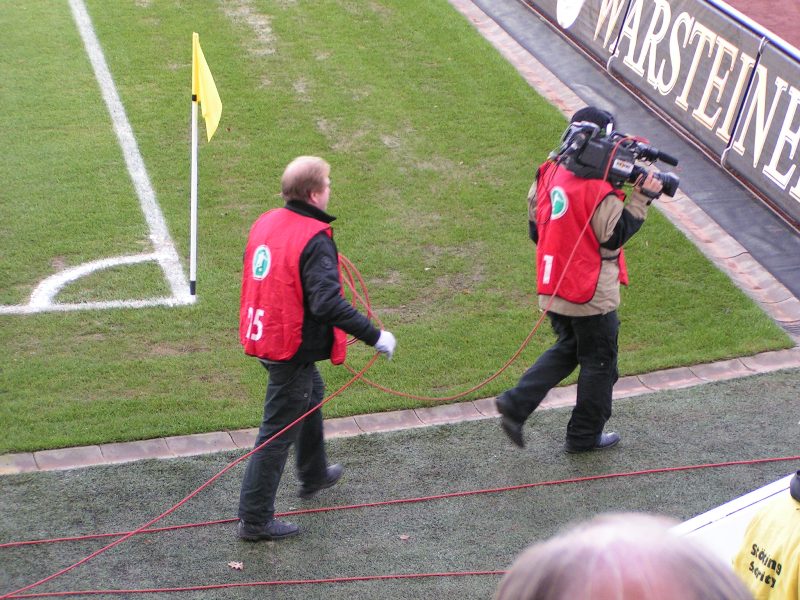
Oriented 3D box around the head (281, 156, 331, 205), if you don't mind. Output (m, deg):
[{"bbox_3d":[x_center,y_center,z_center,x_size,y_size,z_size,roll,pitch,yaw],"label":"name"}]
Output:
[{"bbox_3d":[-0.422,-0.532,11.828,0.215,0.235,0.165,-12,24,-33],"label":"head"}]

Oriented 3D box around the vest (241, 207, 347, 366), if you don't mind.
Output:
[{"bbox_3d":[-0.494,-0.061,11.987,0.370,0.680,0.470,-12,24,-33],"label":"vest"}]

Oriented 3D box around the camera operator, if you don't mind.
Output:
[{"bbox_3d":[0.893,-0.105,12.966,0.780,1.740,0.570,-9,23,-26],"label":"camera operator"}]

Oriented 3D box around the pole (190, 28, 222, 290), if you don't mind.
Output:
[{"bbox_3d":[-1.087,-0.745,14.800,0.175,1.547,0.100,2,20,0],"label":"pole"}]

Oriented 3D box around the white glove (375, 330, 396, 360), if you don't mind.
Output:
[{"bbox_3d":[-0.067,0.210,12.141,0.100,0.125,0.085,-12,24,-33],"label":"white glove"}]

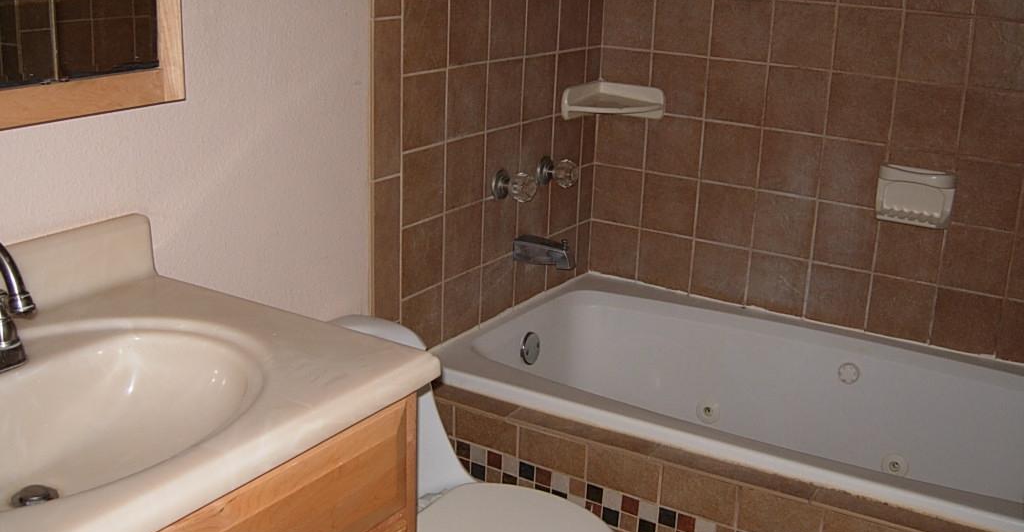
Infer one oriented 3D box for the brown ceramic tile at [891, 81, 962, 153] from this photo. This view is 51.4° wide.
[{"bbox_3d":[0.929,-0.334,2.379,0.152,0.153,0.009,12,20,30],"label":"brown ceramic tile"}]

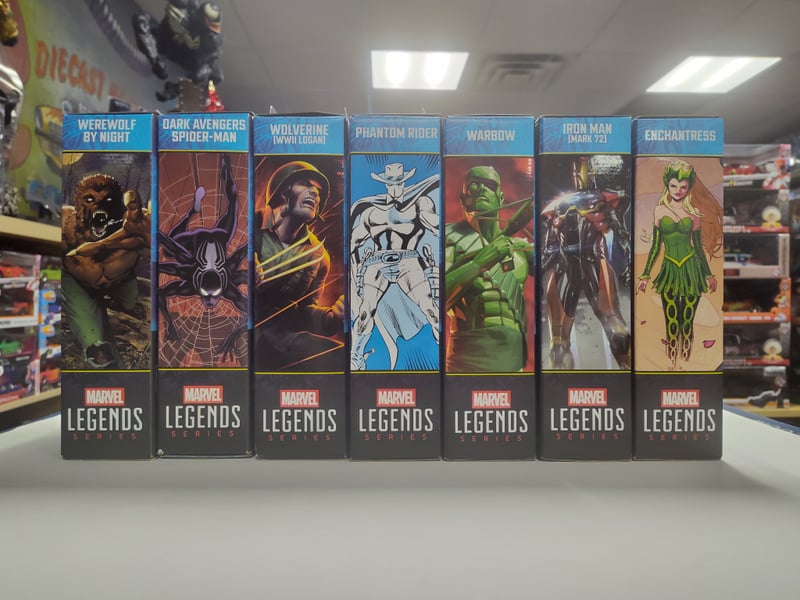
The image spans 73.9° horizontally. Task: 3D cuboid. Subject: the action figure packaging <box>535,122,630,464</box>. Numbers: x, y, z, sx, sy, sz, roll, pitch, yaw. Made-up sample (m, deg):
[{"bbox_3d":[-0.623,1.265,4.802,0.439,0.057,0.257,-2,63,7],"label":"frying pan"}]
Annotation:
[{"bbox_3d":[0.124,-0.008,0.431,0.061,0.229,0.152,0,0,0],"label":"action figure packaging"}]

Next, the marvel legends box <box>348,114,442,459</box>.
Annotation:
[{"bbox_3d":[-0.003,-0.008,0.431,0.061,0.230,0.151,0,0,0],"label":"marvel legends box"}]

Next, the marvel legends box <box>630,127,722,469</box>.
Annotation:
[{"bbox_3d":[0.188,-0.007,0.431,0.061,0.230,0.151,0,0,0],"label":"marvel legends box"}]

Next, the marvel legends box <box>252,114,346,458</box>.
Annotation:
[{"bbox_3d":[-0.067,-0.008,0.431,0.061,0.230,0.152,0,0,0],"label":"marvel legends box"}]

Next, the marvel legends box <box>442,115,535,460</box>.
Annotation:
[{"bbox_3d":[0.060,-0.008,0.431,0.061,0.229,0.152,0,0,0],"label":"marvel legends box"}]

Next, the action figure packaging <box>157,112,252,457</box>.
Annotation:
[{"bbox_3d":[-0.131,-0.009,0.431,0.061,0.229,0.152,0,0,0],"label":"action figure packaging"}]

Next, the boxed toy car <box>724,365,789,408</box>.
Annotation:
[{"bbox_3d":[1.010,0.257,1.623,0.270,0.123,0.125,0,0,0],"label":"boxed toy car"}]

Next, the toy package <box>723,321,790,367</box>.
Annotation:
[{"bbox_3d":[0.839,0.111,1.377,0.260,0.109,0.115,0,0,0],"label":"toy package"}]

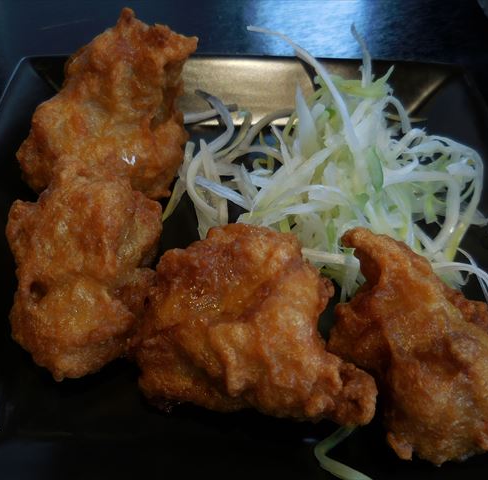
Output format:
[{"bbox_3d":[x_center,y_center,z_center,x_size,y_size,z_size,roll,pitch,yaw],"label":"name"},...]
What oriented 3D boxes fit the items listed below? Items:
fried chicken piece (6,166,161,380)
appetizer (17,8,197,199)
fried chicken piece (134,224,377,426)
[{"bbox_3d":[-0.052,0.009,0.207,0.048,0.039,0.072,-1,52,-2],"label":"fried chicken piece"},{"bbox_3d":[-0.048,-0.048,0.238,0.055,0.047,0.080,15,53,10],"label":"appetizer"},{"bbox_3d":[0.004,0.025,0.194,0.070,0.039,0.058,10,52,7],"label":"fried chicken piece"}]

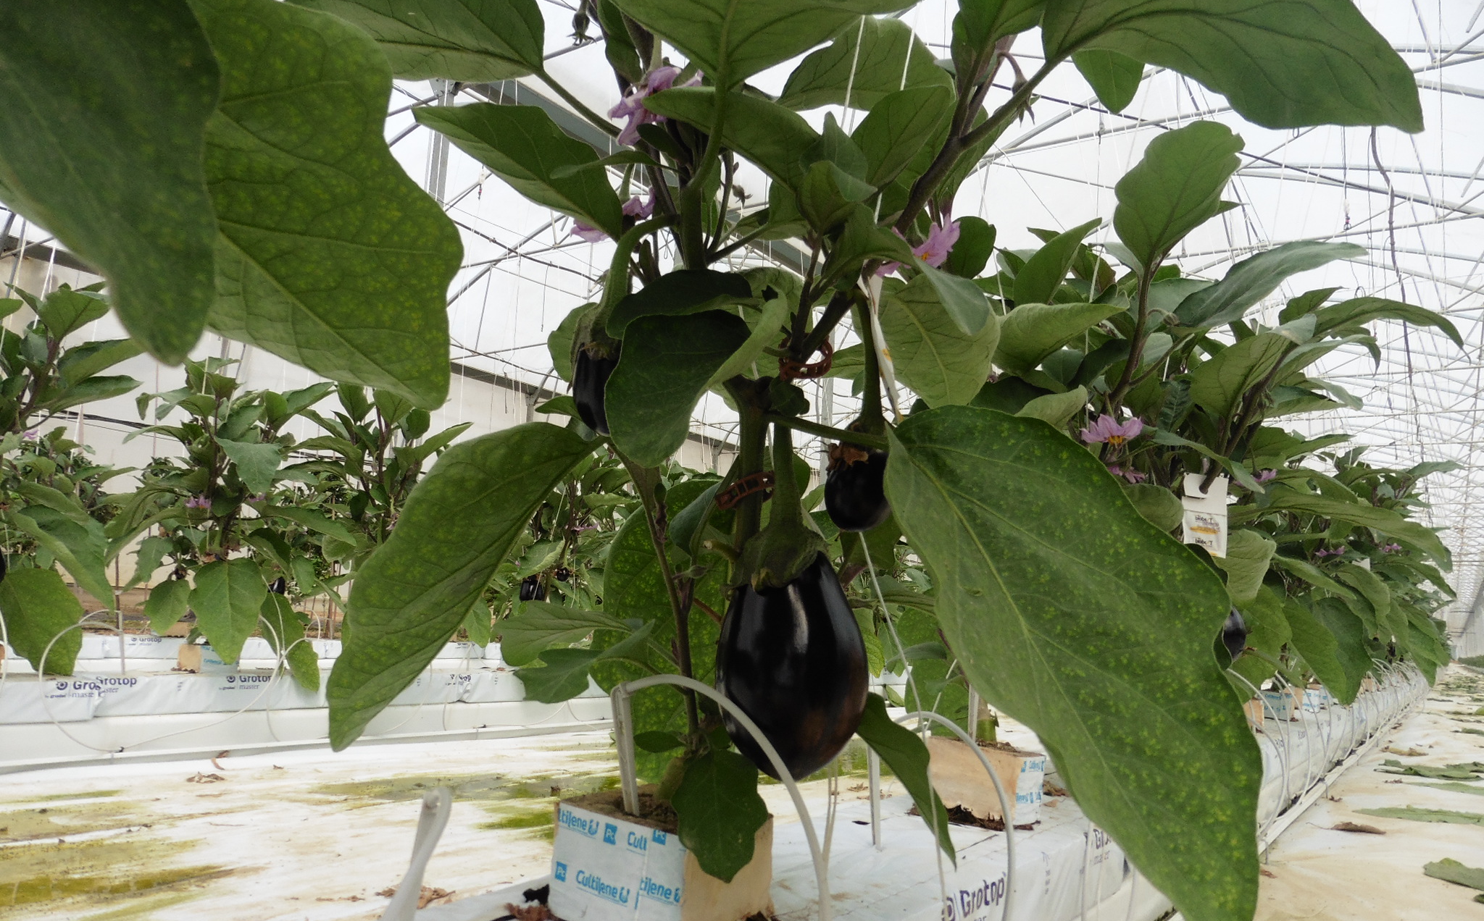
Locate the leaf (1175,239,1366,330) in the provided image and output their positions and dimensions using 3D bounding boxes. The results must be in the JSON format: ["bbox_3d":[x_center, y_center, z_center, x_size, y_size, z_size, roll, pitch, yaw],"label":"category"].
[{"bbox_3d":[0.537,-0.182,1.050,0.197,0.040,0.080,-22,23,6],"label":"leaf"}]

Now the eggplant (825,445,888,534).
[{"bbox_3d":[0.078,0.017,0.690,0.045,0.063,0.045,4,-7,3],"label":"eggplant"}]

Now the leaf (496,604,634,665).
[{"bbox_3d":[-0.114,0.114,0.665,0.089,0.058,0.025,6,31,-6],"label":"leaf"}]

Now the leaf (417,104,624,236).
[{"bbox_3d":[-0.143,-0.201,0.690,0.152,0.030,0.085,31,-31,-8],"label":"leaf"}]

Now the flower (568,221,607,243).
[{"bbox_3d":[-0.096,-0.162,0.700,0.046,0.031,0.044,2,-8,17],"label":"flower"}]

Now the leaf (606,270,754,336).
[{"bbox_3d":[-0.035,-0.091,0.595,0.085,0.036,0.050,-9,9,-2],"label":"leaf"}]

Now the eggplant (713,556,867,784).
[{"bbox_3d":[0.030,0.122,0.615,0.090,0.137,0.090,0,-8,3],"label":"eggplant"}]

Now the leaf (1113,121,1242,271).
[{"bbox_3d":[0.423,-0.258,1.000,0.100,0.145,0.055,23,21,16],"label":"leaf"}]

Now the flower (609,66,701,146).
[{"bbox_3d":[-0.059,-0.242,0.700,0.058,0.048,0.050,2,-8,17],"label":"flower"}]

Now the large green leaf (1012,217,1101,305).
[{"bbox_3d":[0.309,-0.195,1.010,0.055,0.100,0.050,38,19,7],"label":"large green leaf"}]

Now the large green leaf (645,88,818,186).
[{"bbox_3d":[-0.006,-0.191,0.610,0.110,0.042,0.055,27,15,-9],"label":"large green leaf"}]

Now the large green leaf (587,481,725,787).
[{"bbox_3d":[-0.052,0.124,0.740,0.115,0.215,0.040,5,0,15],"label":"large green leaf"}]

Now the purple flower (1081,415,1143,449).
[{"bbox_3d":[0.348,-0.027,0.965,0.057,0.033,0.052,0,-9,20],"label":"purple flower"}]

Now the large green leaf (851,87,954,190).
[{"bbox_3d":[0.100,-0.200,0.640,0.055,0.080,0.040,42,19,-5],"label":"large green leaf"}]

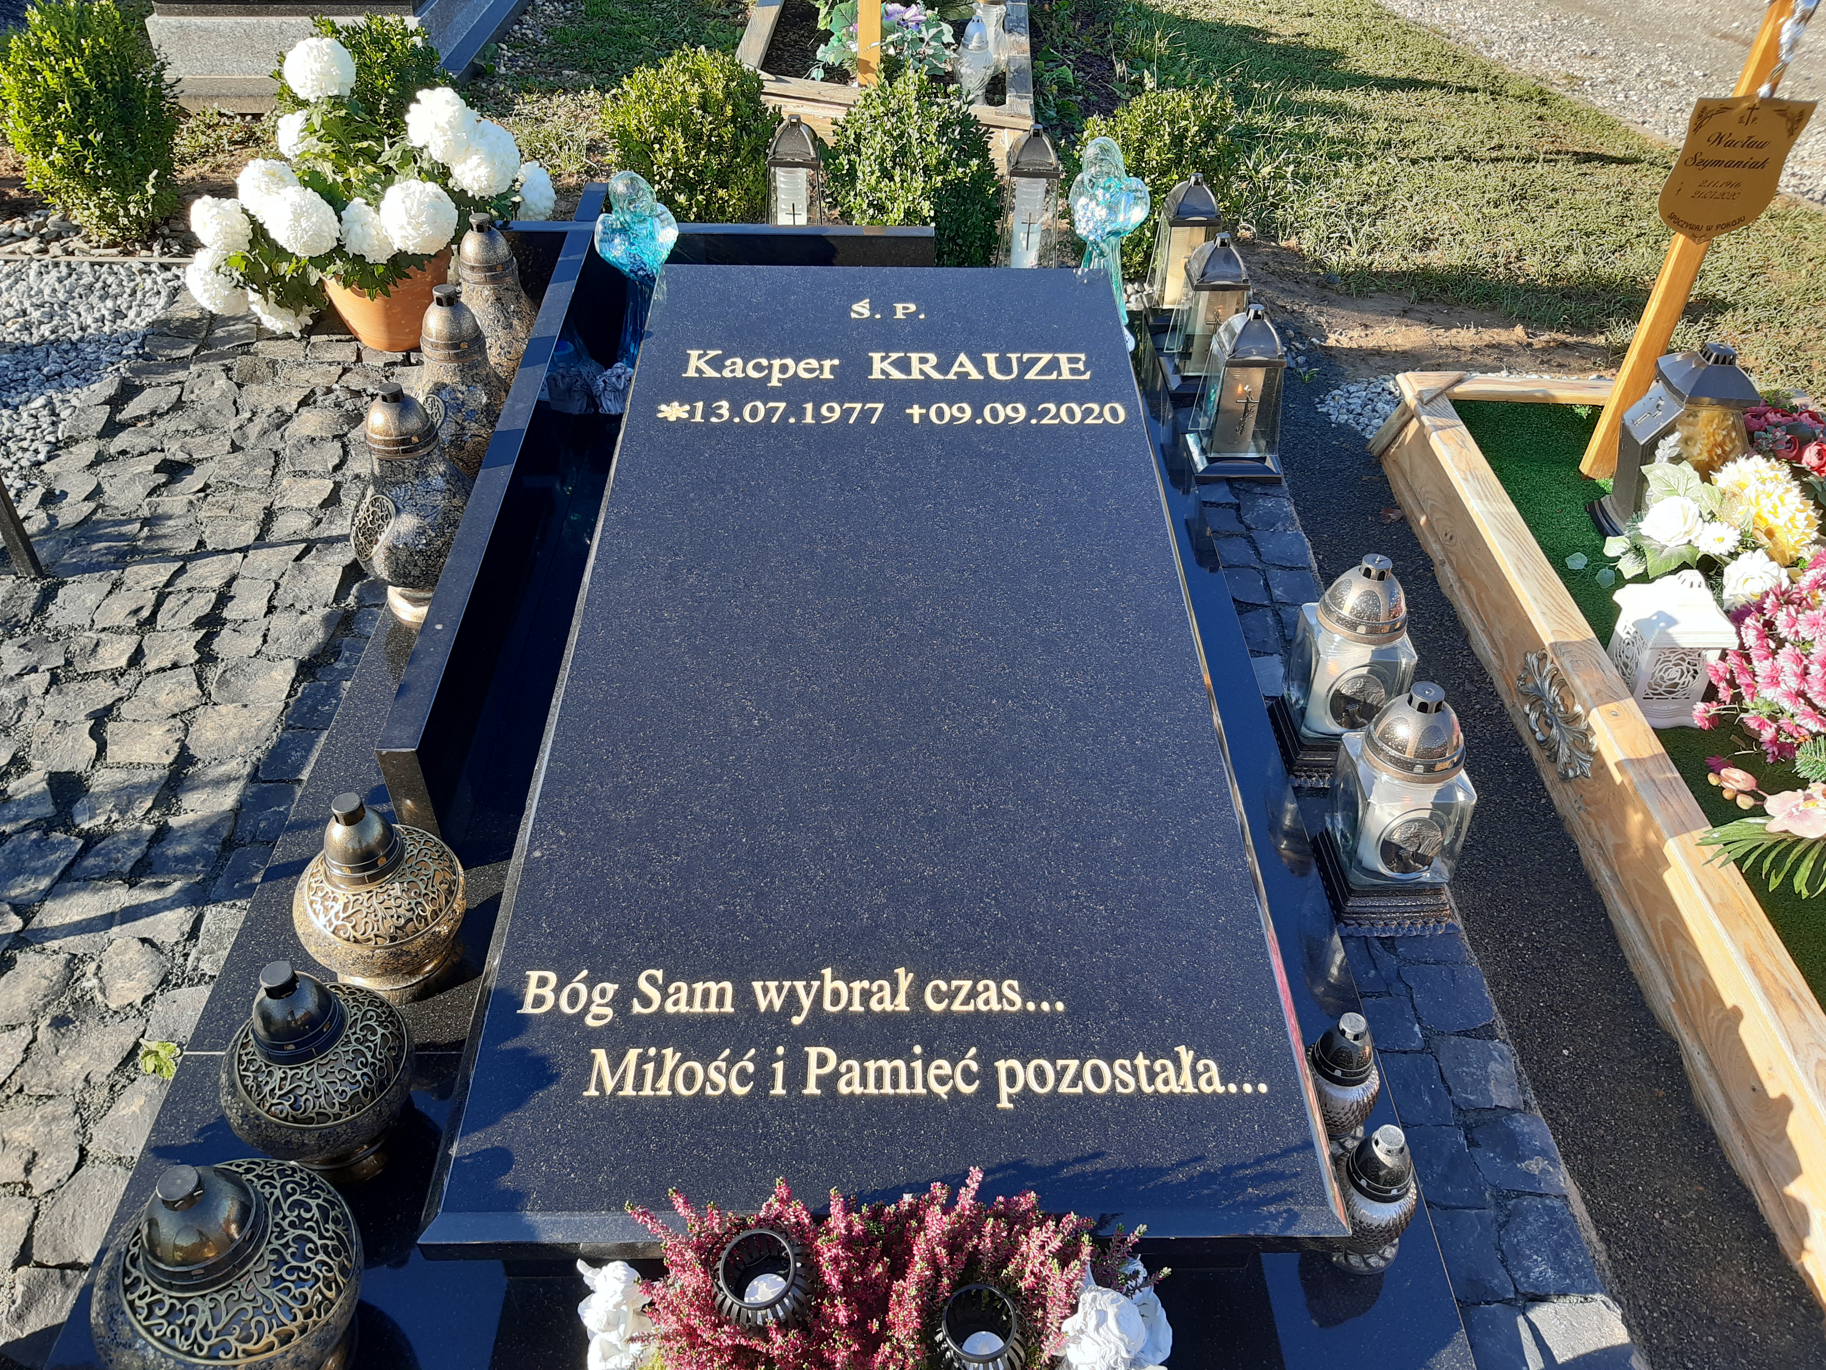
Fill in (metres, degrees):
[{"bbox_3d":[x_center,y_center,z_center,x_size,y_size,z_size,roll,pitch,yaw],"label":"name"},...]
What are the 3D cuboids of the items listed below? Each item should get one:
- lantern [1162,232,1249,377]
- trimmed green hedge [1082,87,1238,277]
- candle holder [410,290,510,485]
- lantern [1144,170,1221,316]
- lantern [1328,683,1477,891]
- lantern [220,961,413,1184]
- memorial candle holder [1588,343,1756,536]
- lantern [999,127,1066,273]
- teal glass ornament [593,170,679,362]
[{"bbox_3d":[0.617,-0.768,2.823,0.162,0.304,0.162,0,40,-1],"label":"lantern"},{"bbox_3d":[0.549,-1.235,3.311,0.371,0.402,0.358,0,40,-1],"label":"trimmed green hedge"},{"bbox_3d":[-0.743,-0.487,2.303,0.198,0.366,0.198,-1,39,0],"label":"candle holder"},{"bbox_3d":[0.614,-0.976,3.071,0.162,0.304,0.162,0,40,-1],"label":"lantern"},{"bbox_3d":[0.585,0.108,1.617,0.122,0.265,0.122,0,39,1],"label":"lantern"},{"bbox_3d":[-0.622,0.374,1.443,0.203,0.250,0.203,0,40,-1],"label":"lantern"},{"bbox_3d":[1.307,-0.413,2.313,0.216,0.319,0.149,0,40,-1],"label":"memorial candle holder"},{"bbox_3d":[0.271,-1.076,3.066,0.155,0.335,0.155,-1,39,0],"label":"lantern"},{"bbox_3d":[-0.538,-0.847,2.789,0.171,0.390,0.115,0,40,-1],"label":"teal glass ornament"}]

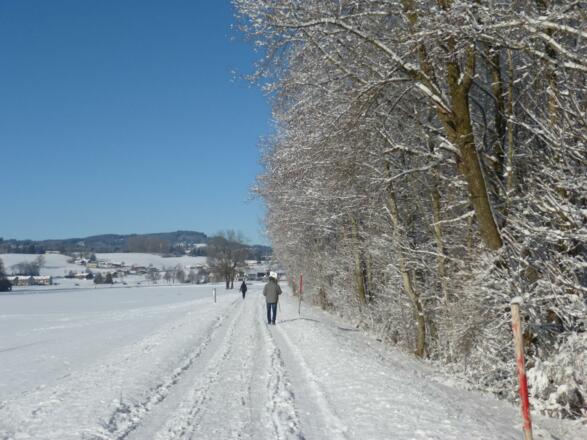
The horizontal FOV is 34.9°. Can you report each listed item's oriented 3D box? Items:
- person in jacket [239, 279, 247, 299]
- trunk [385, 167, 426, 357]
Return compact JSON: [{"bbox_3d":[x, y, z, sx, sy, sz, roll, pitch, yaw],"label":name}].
[{"bbox_3d":[-4.468,6.186,83.000,0.600,1.700,0.400,0,-3,-3],"label":"person in jacket"},{"bbox_3d":[2.318,0.859,19.300,0.800,3.900,0.450,0,-3,-3],"label":"trunk"}]

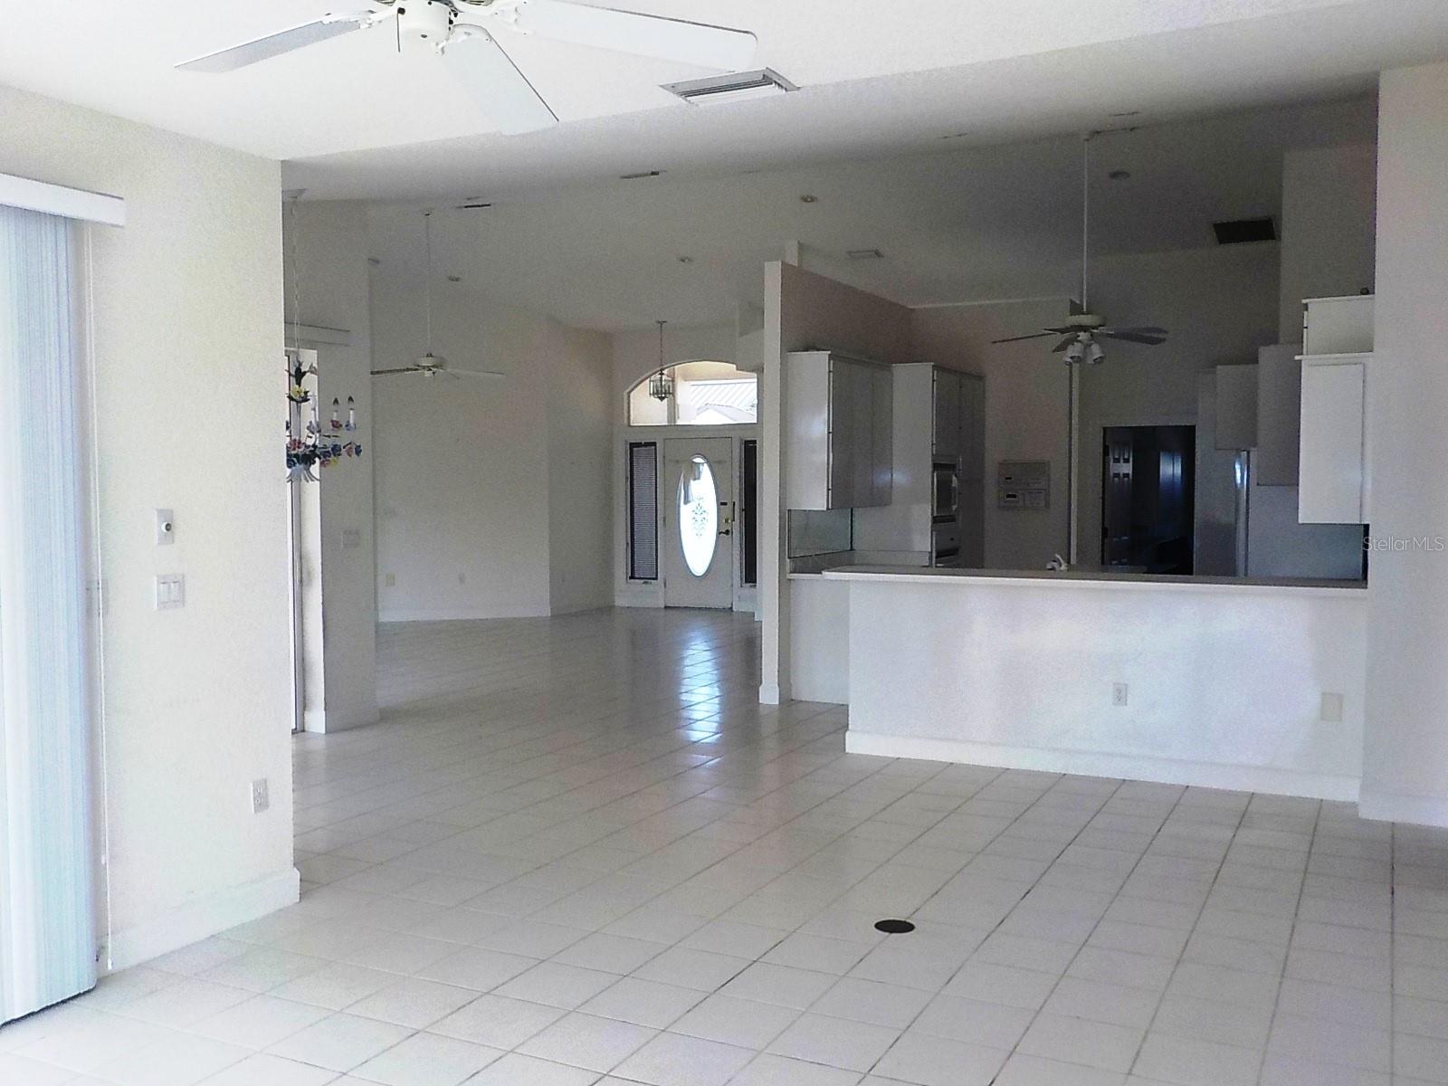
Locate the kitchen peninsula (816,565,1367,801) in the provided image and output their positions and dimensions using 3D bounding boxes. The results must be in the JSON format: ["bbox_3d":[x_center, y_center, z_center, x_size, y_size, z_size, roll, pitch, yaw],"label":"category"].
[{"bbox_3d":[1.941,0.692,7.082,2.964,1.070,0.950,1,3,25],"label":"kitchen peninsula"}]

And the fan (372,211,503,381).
[{"bbox_3d":[-2.742,-2.305,11.700,1.370,1.580,1.370,2,3,27],"label":"fan"}]

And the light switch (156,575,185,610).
[{"bbox_3d":[-1.850,0.163,4.200,0.014,0.115,0.114,2,3,27],"label":"light switch"}]

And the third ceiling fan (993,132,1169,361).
[{"bbox_3d":[2.619,-2.149,9.150,1.300,1.680,1.300,2,3,27],"label":"third ceiling fan"}]

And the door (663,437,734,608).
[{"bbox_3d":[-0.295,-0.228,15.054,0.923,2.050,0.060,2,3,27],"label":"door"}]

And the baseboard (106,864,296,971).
[{"bbox_3d":[-1.798,1.307,4.381,0.030,0.130,0.840,2,3,27],"label":"baseboard"}]

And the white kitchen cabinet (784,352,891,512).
[{"bbox_3d":[0.869,-0.798,9.248,0.335,1.080,1.240,2,3,27],"label":"white kitchen cabinet"}]

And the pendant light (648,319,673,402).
[{"bbox_3d":[-0.712,-2.053,14.100,0.275,0.930,0.275,0,3,0],"label":"pendant light"}]

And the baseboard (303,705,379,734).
[{"bbox_3d":[-2.457,1.110,8.072,0.205,0.135,0.460,2,3,27],"label":"baseboard"}]

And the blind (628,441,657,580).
[{"bbox_3d":[-0.992,-0.386,15.355,0.399,1.685,0.050,2,3,27],"label":"blind"}]

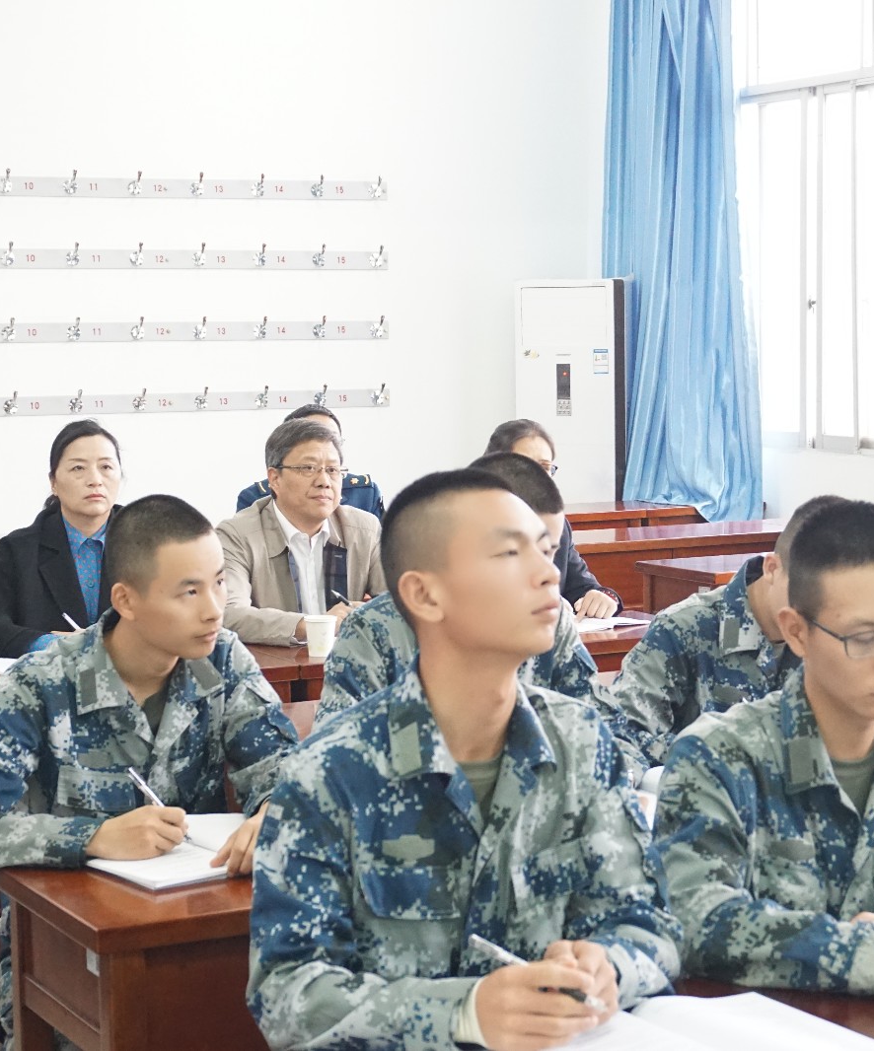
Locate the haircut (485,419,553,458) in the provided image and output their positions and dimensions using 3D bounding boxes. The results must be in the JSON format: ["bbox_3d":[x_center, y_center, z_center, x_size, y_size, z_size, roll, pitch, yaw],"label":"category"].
[{"bbox_3d":[0.215,-0.200,5.950,0.170,0.170,0.210,-5,7,-42],"label":"haircut"}]

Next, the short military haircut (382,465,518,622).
[{"bbox_3d":[0.020,0.022,2.630,0.185,0.165,0.160,-7,0,35],"label":"short military haircut"}]

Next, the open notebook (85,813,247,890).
[{"bbox_3d":[-0.323,0.475,3.311,0.350,0.030,0.245,-4,6,-36],"label":"open notebook"}]

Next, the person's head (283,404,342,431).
[{"bbox_3d":[-0.360,-0.229,6.400,0.170,0.240,0.200,-3,8,-26],"label":"person's head"}]

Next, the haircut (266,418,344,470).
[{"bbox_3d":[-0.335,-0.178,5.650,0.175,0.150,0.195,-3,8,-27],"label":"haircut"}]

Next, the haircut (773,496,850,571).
[{"bbox_3d":[0.661,0.017,3.820,0.165,0.145,0.190,-4,24,-30],"label":"haircut"}]

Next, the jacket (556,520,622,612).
[{"bbox_3d":[0.211,0.239,5.957,0.520,0.620,0.440,-3,6,-28],"label":"jacket"}]

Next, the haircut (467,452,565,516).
[{"bbox_3d":[0.128,-0.052,3.650,0.165,0.150,0.190,-4,21,-33],"label":"haircut"}]

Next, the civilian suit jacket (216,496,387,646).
[{"bbox_3d":[-0.339,0.242,5.867,0.560,0.630,0.600,-3,5,-29],"label":"civilian suit jacket"}]

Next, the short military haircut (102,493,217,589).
[{"bbox_3d":[-0.425,0.024,3.400,0.190,0.140,0.160,4,7,44],"label":"short military haircut"}]

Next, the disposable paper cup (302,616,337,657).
[{"bbox_3d":[-0.273,0.260,5.226,0.078,0.088,0.078,-1,5,0],"label":"disposable paper cup"}]

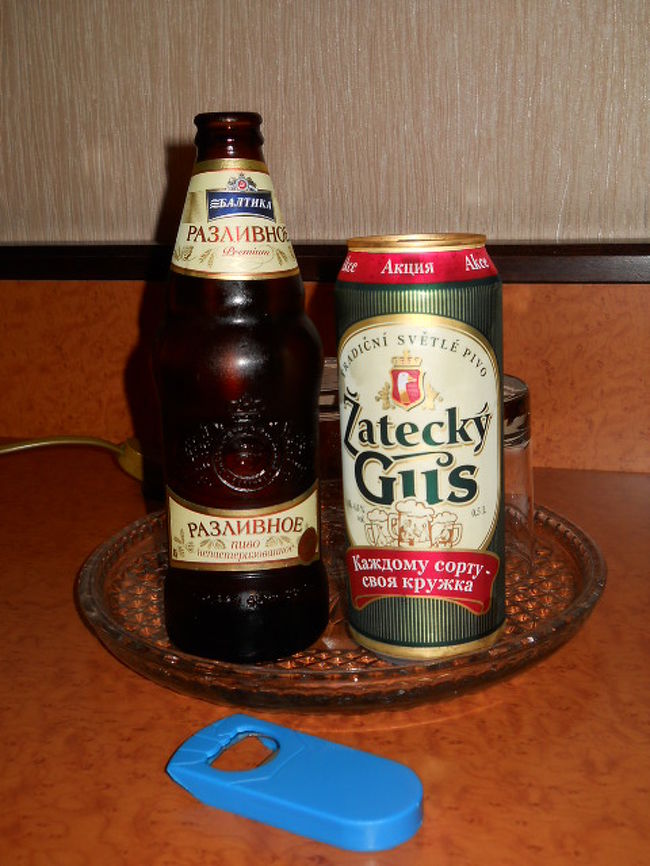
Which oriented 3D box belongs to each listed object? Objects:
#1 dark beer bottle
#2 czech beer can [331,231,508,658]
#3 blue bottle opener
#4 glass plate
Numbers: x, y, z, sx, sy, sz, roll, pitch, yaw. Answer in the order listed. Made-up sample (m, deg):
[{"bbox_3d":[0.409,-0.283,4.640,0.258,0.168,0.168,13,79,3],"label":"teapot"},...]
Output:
[{"bbox_3d":[-0.035,-0.017,0.421,0.070,0.218,0.070,-4,16,-9],"label":"dark beer bottle"},{"bbox_3d":[0.040,0.006,0.423,0.066,0.168,0.066,0,16,8],"label":"czech beer can"},{"bbox_3d":[-0.008,0.118,0.348,0.086,0.012,0.038,7,18,29],"label":"blue bottle opener"},{"bbox_3d":[0.007,0.071,0.496,0.247,0.023,0.247,-2,16,0],"label":"glass plate"}]

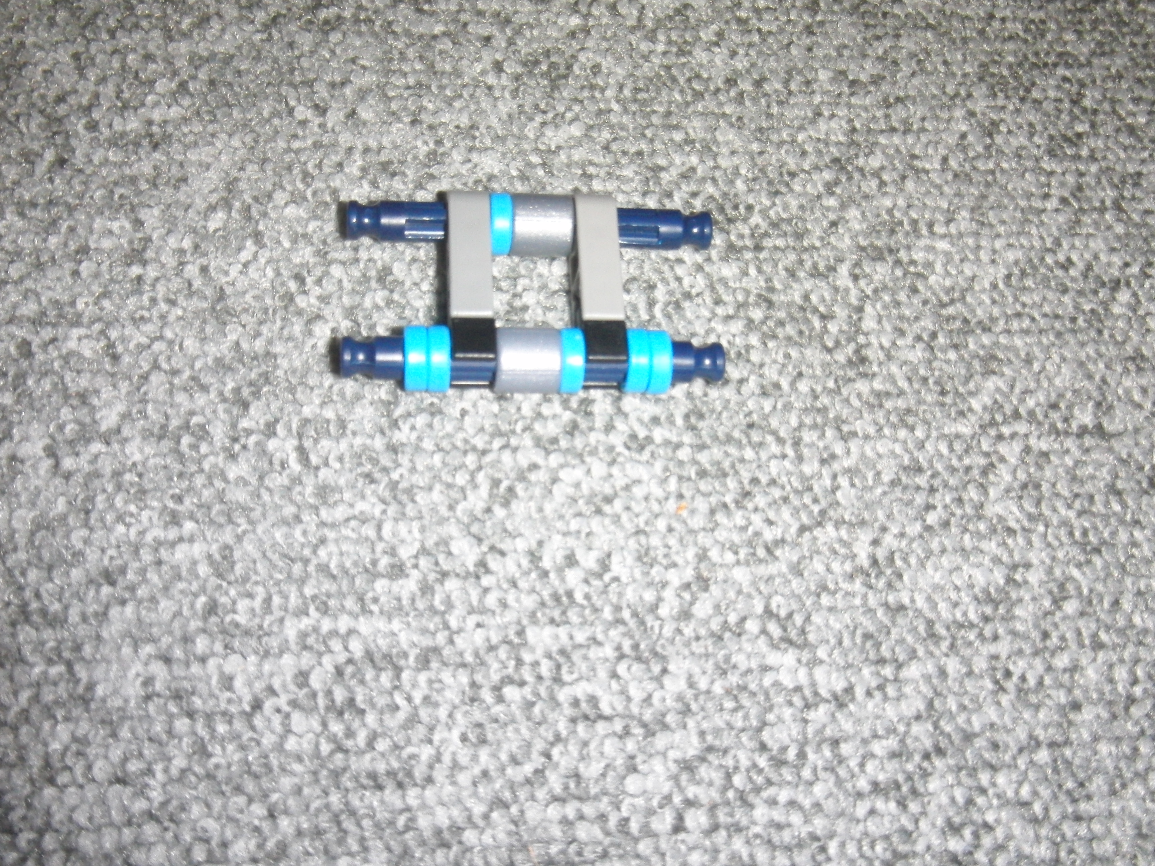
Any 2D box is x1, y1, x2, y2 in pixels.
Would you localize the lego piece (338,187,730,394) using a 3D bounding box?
[{"bbox_3d":[-0.006,-0.021,0.185,0.054,0.010,0.032,0,66,-8],"label":"lego piece"}]

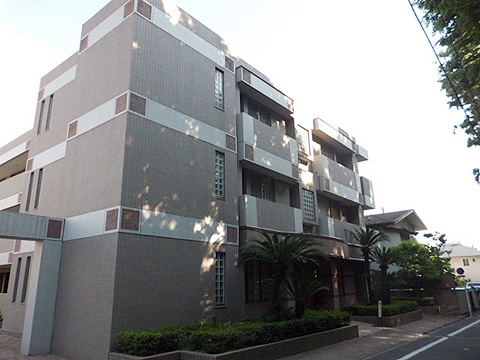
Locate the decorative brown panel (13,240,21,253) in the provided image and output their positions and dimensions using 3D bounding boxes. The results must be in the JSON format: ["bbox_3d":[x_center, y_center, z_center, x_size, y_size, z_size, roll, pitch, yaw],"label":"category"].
[{"bbox_3d":[-7.164,2.105,11.653,0.440,0.480,0.050,-13,-19,37],"label":"decorative brown panel"}]

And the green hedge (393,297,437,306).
[{"bbox_3d":[9.673,6.590,19.477,1.919,0.455,1.616,-15,-21,39],"label":"green hedge"}]

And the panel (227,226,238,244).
[{"bbox_3d":[-0.233,1.722,11.276,0.050,0.500,0.500,-13,-19,37],"label":"panel"}]

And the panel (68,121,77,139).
[{"bbox_3d":[-5.066,-1.486,10.841,0.465,0.545,0.061,-13,-20,36],"label":"panel"}]

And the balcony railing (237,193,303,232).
[{"bbox_3d":[1.181,1.317,12.850,0.404,1.010,3.434,-15,-21,39],"label":"balcony railing"}]

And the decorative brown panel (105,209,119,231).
[{"bbox_3d":[-3.000,0.956,8.465,0.500,0.500,0.050,-13,-19,37],"label":"decorative brown panel"}]

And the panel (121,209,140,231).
[{"bbox_3d":[-2.605,0.961,8.609,0.061,0.505,0.505,-15,-21,39],"label":"panel"}]

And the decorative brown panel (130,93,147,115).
[{"bbox_3d":[-2.618,-1.922,9.251,0.050,0.460,0.465,-13,-20,37],"label":"decorative brown panel"}]

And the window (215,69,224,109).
[{"bbox_3d":[-0.707,-3.013,12.076,0.120,1.440,0.430,-13,-20,37],"label":"window"}]

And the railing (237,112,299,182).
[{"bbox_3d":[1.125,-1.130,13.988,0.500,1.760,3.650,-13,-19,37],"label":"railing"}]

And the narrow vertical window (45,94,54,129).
[{"bbox_3d":[-7.124,-2.528,13.611,0.290,1.460,0.120,-13,-20,37],"label":"narrow vertical window"}]

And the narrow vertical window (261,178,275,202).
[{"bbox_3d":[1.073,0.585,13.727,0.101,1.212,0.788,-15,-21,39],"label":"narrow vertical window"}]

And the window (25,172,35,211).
[{"bbox_3d":[-6.879,0.393,11.890,0.290,1.320,0.100,-13,-19,37],"label":"window"}]

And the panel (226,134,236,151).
[{"bbox_3d":[-0.311,-1.222,11.972,0.050,0.465,0.455,-13,-20,37],"label":"panel"}]

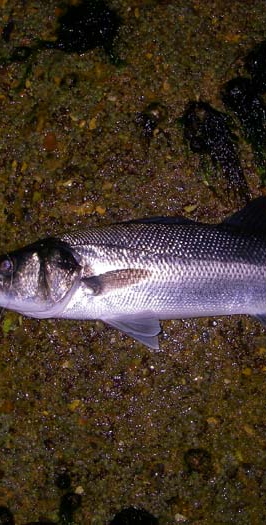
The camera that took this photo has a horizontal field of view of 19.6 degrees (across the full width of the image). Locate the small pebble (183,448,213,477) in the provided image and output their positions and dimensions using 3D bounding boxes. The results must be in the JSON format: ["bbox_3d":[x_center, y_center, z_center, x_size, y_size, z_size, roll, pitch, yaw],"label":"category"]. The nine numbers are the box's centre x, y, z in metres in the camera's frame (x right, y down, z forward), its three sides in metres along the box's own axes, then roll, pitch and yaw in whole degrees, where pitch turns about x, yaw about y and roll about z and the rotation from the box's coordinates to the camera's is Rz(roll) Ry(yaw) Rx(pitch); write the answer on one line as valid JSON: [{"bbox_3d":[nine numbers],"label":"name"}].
[{"bbox_3d":[0.064,0.195,0.750,0.028,0.014,0.026,0,84,1],"label":"small pebble"}]

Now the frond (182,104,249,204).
[{"bbox_3d":[0.086,-0.113,0.778,0.053,0.020,0.113,-27,84,-2],"label":"frond"}]

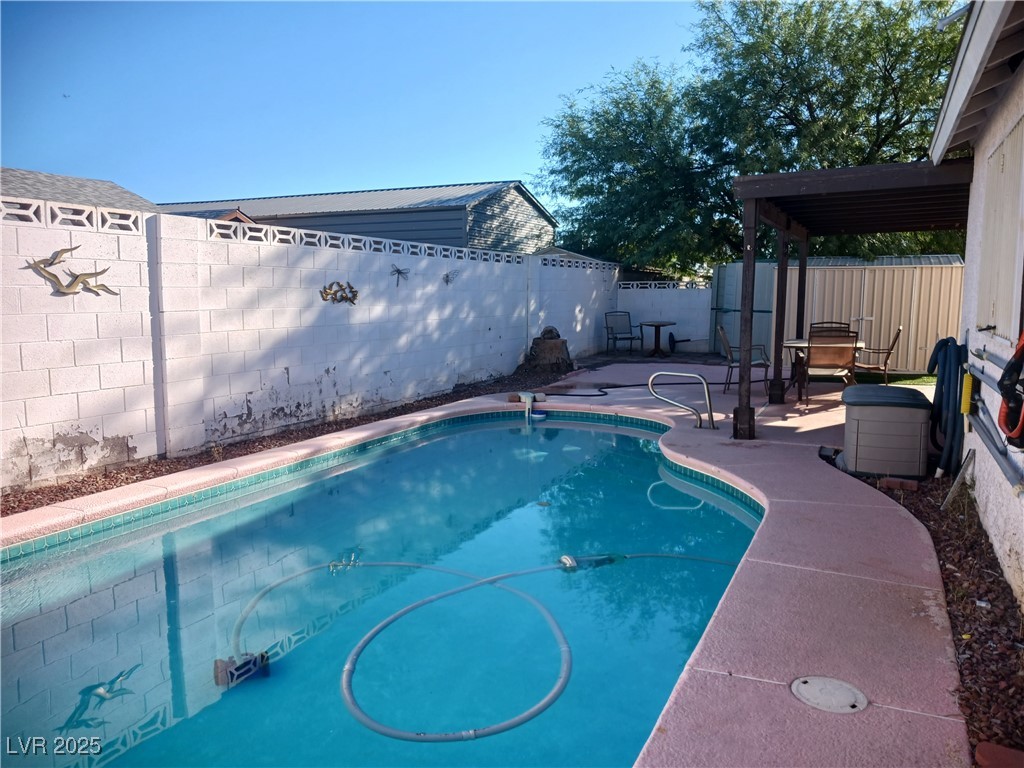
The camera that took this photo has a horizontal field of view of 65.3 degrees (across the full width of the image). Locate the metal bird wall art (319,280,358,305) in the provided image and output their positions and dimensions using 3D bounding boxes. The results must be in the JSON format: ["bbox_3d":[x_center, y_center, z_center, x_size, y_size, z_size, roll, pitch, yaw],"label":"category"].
[{"bbox_3d":[-1.906,-1.018,8.932,0.060,0.256,0.650,3,7,26],"label":"metal bird wall art"}]

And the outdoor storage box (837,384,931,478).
[{"bbox_3d":[2.955,0.354,6.354,0.590,0.640,0.560,2,7,20],"label":"outdoor storage box"}]

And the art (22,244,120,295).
[{"bbox_3d":[-3.272,-0.855,6.013,0.070,0.388,0.760,3,7,26],"label":"art"}]

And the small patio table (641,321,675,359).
[{"bbox_3d":[2.988,-0.924,16.262,0.730,0.670,0.730,3,7,26],"label":"small patio table"}]

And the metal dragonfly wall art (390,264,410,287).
[{"bbox_3d":[-1.381,-1.350,9.980,0.040,0.285,0.385,3,7,26],"label":"metal dragonfly wall art"}]

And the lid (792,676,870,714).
[{"bbox_3d":[1.108,1.084,2.789,0.250,0.020,0.250,0,7,0],"label":"lid"}]

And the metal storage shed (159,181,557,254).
[{"bbox_3d":[-6.098,-3.629,24.858,14.300,4.400,5.700,3,7,26],"label":"metal storage shed"}]

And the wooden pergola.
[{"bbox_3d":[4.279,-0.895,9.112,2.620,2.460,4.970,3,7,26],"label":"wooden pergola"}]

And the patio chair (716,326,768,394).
[{"bbox_3d":[3.217,-0.342,11.047,0.680,0.930,0.580,2,7,22],"label":"patio chair"}]

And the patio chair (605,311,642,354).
[{"bbox_3d":[2.249,-1.006,15.910,0.600,0.910,0.680,-2,7,-16],"label":"patio chair"}]

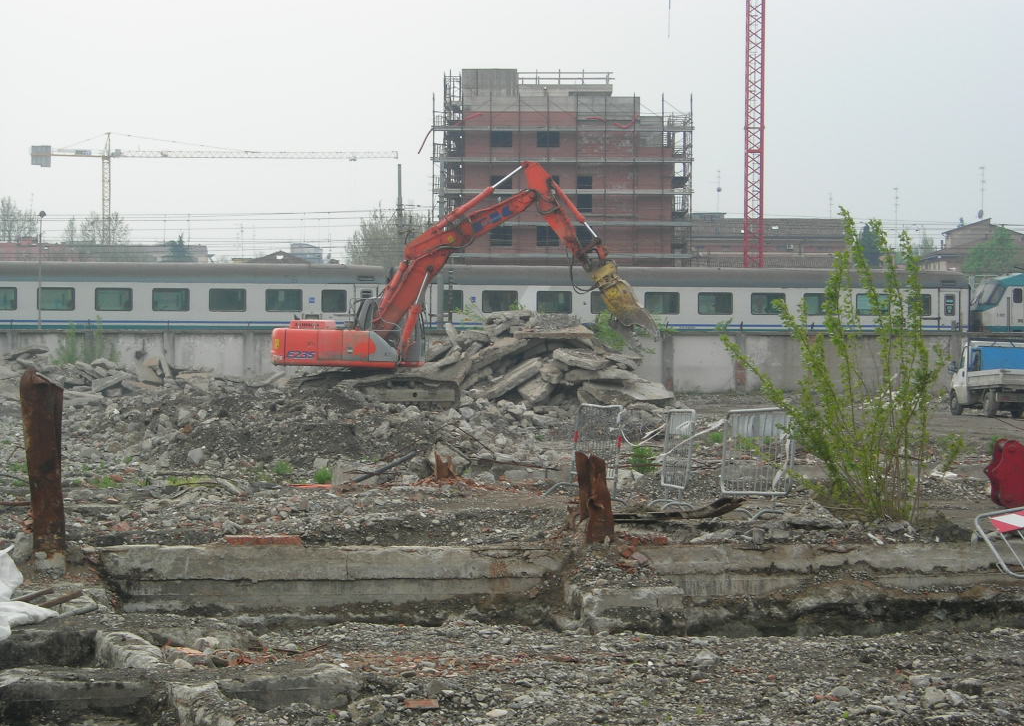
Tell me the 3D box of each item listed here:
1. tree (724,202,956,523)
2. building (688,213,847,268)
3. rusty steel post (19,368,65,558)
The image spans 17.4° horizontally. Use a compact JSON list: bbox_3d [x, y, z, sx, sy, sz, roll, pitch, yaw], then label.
[{"bbox_3d":[3.263,0.015,33.200,2.350,3.120,2.100,0,0,0],"label":"tree"},{"bbox_3d":[20.773,-5.800,275.000,14.500,12.900,11.000,0,0,0],"label":"building"},{"bbox_3d":[-3.871,0.819,27.500,0.350,1.560,0.280,0,0,0],"label":"rusty steel post"}]

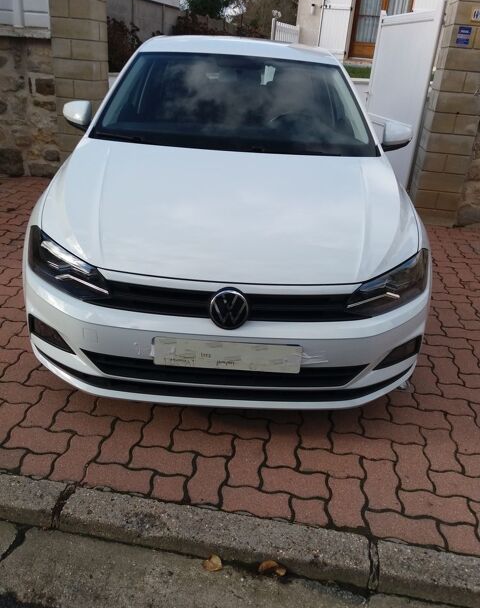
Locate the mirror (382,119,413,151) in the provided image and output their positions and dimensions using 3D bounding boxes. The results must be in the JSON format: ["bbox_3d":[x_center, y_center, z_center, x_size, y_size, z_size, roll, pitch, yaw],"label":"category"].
[{"bbox_3d":[0.835,-0.923,2.854,0.200,0.160,0.140,3,27,-2],"label":"mirror"}]

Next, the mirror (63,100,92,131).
[{"bbox_3d":[-0.871,-1.015,2.797,0.200,0.160,0.140,3,27,-2],"label":"mirror"}]

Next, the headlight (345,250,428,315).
[{"bbox_3d":[0.573,-0.079,1.998,0.390,0.180,0.360,3,27,-2],"label":"headlight"}]

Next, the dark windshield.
[{"bbox_3d":[-0.008,-1.044,2.655,1.400,0.110,0.760,3,57,-2],"label":"dark windshield"}]

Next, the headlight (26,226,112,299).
[{"bbox_3d":[-0.644,-0.144,1.957,0.390,0.180,0.360,3,27,-2],"label":"headlight"}]

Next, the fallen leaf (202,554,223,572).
[{"bbox_3d":[-0.082,0.771,1.545,0.060,0.020,0.055,4,24,-2],"label":"fallen leaf"}]

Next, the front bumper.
[{"bbox_3d":[-0.048,0.098,2.030,1.680,0.470,0.480,3,27,-2],"label":"front bumper"}]

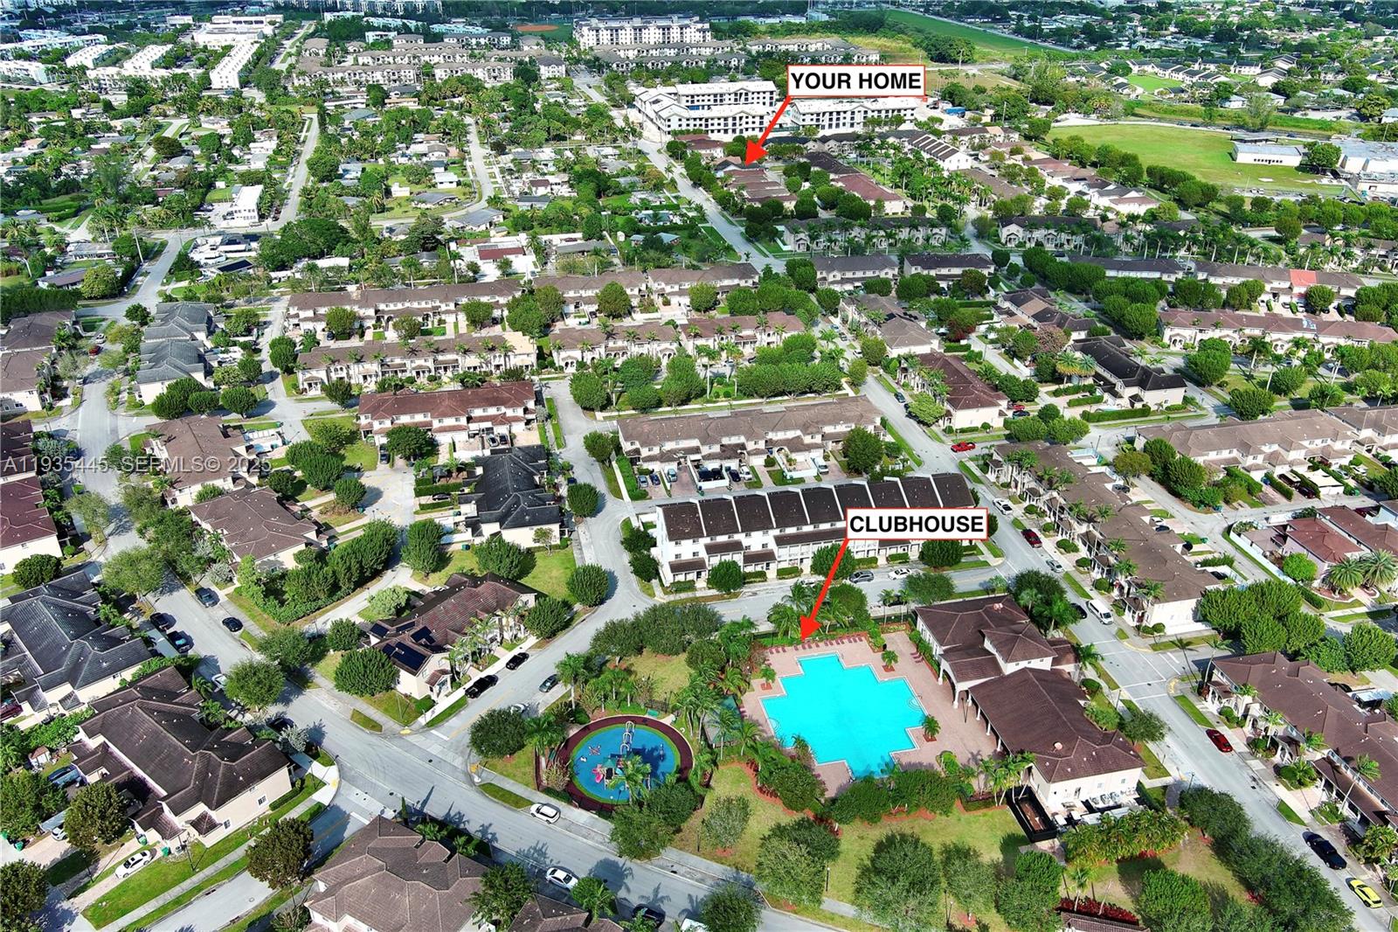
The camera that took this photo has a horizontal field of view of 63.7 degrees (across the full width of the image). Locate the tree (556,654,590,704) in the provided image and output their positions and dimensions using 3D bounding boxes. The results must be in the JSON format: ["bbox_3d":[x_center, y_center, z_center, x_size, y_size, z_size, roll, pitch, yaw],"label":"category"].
[{"bbox_3d":[-20.502,35.059,181.991,5.500,10.000,5.500,-6,28,-10],"label":"tree"}]

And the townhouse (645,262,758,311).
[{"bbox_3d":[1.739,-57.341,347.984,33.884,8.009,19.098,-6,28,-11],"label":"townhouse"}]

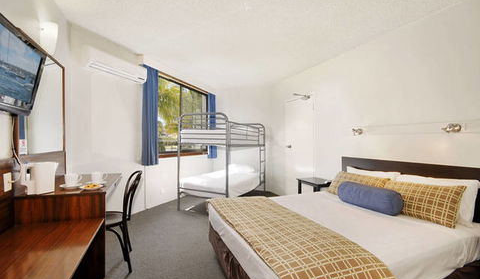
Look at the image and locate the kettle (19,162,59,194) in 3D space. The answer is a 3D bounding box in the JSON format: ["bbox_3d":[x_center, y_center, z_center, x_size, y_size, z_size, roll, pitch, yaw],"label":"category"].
[{"bbox_3d":[-1.577,0.303,1.577,0.145,0.235,0.205,0,-1,30],"label":"kettle"}]

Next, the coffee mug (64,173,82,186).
[{"bbox_3d":[-1.464,0.352,1.760,0.112,0.085,0.092,1,-1,-40],"label":"coffee mug"}]

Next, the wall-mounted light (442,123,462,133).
[{"bbox_3d":[1.987,-0.107,1.874,0.130,0.090,0.100,1,-1,-24],"label":"wall-mounted light"}]

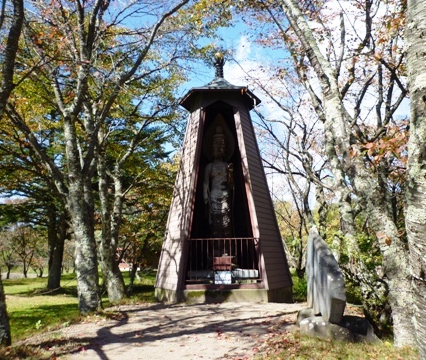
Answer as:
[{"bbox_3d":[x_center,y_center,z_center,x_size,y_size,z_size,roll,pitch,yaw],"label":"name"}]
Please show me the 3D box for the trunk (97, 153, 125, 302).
[{"bbox_3d":[-3.483,1.478,11.809,0.800,5.000,0.600,-6,-12,-1],"label":"trunk"}]

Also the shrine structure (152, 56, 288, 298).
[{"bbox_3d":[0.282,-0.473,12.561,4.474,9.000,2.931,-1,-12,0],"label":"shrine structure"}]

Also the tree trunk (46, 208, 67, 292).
[{"bbox_3d":[-7.044,3.039,15.729,0.850,3.700,0.750,-3,-12,0],"label":"tree trunk"}]

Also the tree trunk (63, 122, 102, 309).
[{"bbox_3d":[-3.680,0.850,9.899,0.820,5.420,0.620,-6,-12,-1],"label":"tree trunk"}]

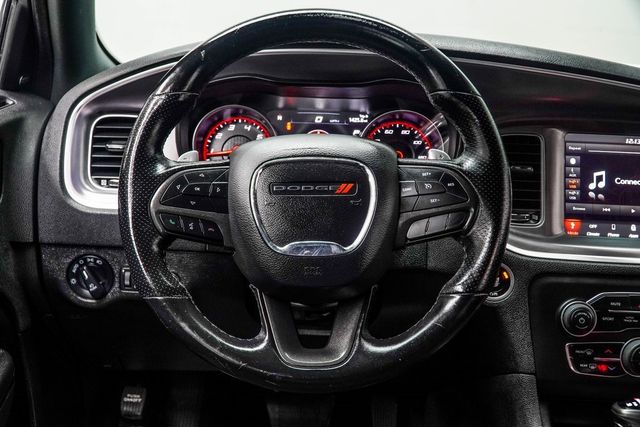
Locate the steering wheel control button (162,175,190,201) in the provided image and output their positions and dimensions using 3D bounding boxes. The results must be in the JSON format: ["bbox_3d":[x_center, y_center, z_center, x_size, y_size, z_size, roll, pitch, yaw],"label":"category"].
[{"bbox_3d":[-0.145,-0.025,0.690,0.028,0.028,0.010,0,-11,0],"label":"steering wheel control button"}]

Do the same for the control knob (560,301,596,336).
[{"bbox_3d":[0.313,0.127,0.838,0.045,0.044,0.022,1,-4,4],"label":"control knob"}]

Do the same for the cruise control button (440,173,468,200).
[{"bbox_3d":[0.135,-0.027,0.695,0.030,0.029,0.008,1,-7,0],"label":"cruise control button"}]

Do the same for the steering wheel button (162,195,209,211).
[{"bbox_3d":[-0.131,-0.010,0.688,0.050,0.017,0.010,0,-11,0],"label":"steering wheel button"}]

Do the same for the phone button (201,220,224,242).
[{"bbox_3d":[-0.106,0.017,0.682,0.023,0.021,0.010,0,-11,0],"label":"phone button"}]

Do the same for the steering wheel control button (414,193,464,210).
[{"bbox_3d":[0.121,-0.011,0.695,0.053,0.019,0.008,1,-7,0],"label":"steering wheel control button"}]

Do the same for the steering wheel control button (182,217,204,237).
[{"bbox_3d":[-0.127,0.013,0.695,0.023,0.021,0.008,1,-7,0],"label":"steering wheel control button"}]

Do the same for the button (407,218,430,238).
[{"bbox_3d":[0.096,0.015,0.683,0.022,0.020,0.010,0,-11,0],"label":"button"}]

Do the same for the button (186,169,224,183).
[{"bbox_3d":[-0.115,-0.038,0.697,0.042,0.015,0.008,1,-7,0],"label":"button"}]

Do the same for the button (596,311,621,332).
[{"bbox_3d":[0.352,0.132,0.848,0.032,0.027,0.008,1,-4,4],"label":"button"}]

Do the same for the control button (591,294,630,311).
[{"bbox_3d":[0.355,0.108,0.845,0.046,0.020,0.010,0,-14,0],"label":"control button"}]

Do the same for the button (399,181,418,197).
[{"bbox_3d":[0.088,-0.024,0.695,0.021,0.017,0.008,1,-7,0],"label":"button"}]

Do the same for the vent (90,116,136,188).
[{"bbox_3d":[-0.249,-0.077,0.865,0.080,0.094,0.030,1,2,-3],"label":"vent"}]

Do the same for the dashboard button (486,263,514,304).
[{"bbox_3d":[0.209,0.084,0.830,0.049,0.049,0.015,1,-4,2],"label":"dashboard button"}]

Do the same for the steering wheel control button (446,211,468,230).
[{"bbox_3d":[0.136,0.008,0.684,0.021,0.020,0.010,0,-11,0],"label":"steering wheel control button"}]

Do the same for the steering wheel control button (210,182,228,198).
[{"bbox_3d":[-0.100,-0.023,0.690,0.019,0.016,0.010,0,-11,0],"label":"steering wheel control button"}]

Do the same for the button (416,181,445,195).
[{"bbox_3d":[0.111,-0.026,0.691,0.030,0.014,0.010,0,-11,0],"label":"button"}]

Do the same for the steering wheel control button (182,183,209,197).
[{"bbox_3d":[-0.123,-0.023,0.695,0.029,0.015,0.008,1,-7,0],"label":"steering wheel control button"}]

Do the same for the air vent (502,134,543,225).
[{"bbox_3d":[0.247,-0.041,0.855,0.057,0.113,0.030,1,2,0],"label":"air vent"}]

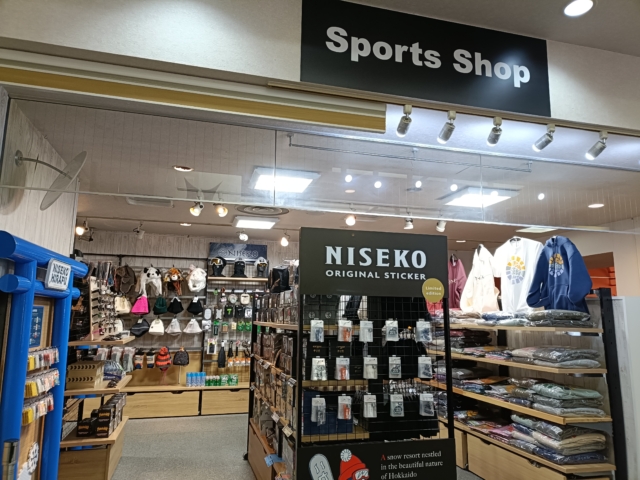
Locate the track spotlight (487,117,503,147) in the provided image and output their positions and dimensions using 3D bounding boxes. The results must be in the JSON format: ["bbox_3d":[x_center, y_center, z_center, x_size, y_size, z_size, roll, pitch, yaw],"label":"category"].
[{"bbox_3d":[1.291,-0.789,3.387,0.072,0.193,0.155,2,-9,-7],"label":"track spotlight"}]

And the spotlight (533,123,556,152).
[{"bbox_3d":[1.721,-0.765,3.503,0.072,0.195,0.155,6,-11,-31],"label":"spotlight"}]

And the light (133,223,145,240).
[{"bbox_3d":[-2.265,-0.110,5.794,0.130,0.210,0.150,-7,-12,39],"label":"light"}]

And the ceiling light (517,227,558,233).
[{"bbox_3d":[2.843,-0.169,5.930,0.490,0.050,0.490,3,-10,-15],"label":"ceiling light"}]

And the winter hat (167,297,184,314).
[{"bbox_3d":[-2.056,0.932,6.577,0.235,0.250,0.100,3,-10,-15],"label":"winter hat"}]

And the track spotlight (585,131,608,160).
[{"bbox_3d":[2.196,-0.733,3.632,0.072,0.213,0.155,5,-10,-26],"label":"track spotlight"}]

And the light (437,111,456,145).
[{"bbox_3d":[0.917,-0.792,3.282,0.072,0.219,0.155,4,-10,-22],"label":"light"}]

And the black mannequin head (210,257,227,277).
[{"bbox_3d":[-1.509,0.398,6.871,0.210,0.310,0.240,-3,-10,21],"label":"black mannequin head"}]

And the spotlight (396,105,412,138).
[{"bbox_3d":[0.593,-0.818,3.195,0.072,0.206,0.155,3,-10,-13],"label":"spotlight"}]

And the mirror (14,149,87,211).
[{"bbox_3d":[-1.626,-0.375,2.789,0.450,0.410,0.350,-8,-13,43],"label":"mirror"}]

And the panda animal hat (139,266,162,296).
[{"bbox_3d":[-2.326,0.575,6.354,0.290,0.410,0.210,5,-10,-25],"label":"panda animal hat"}]

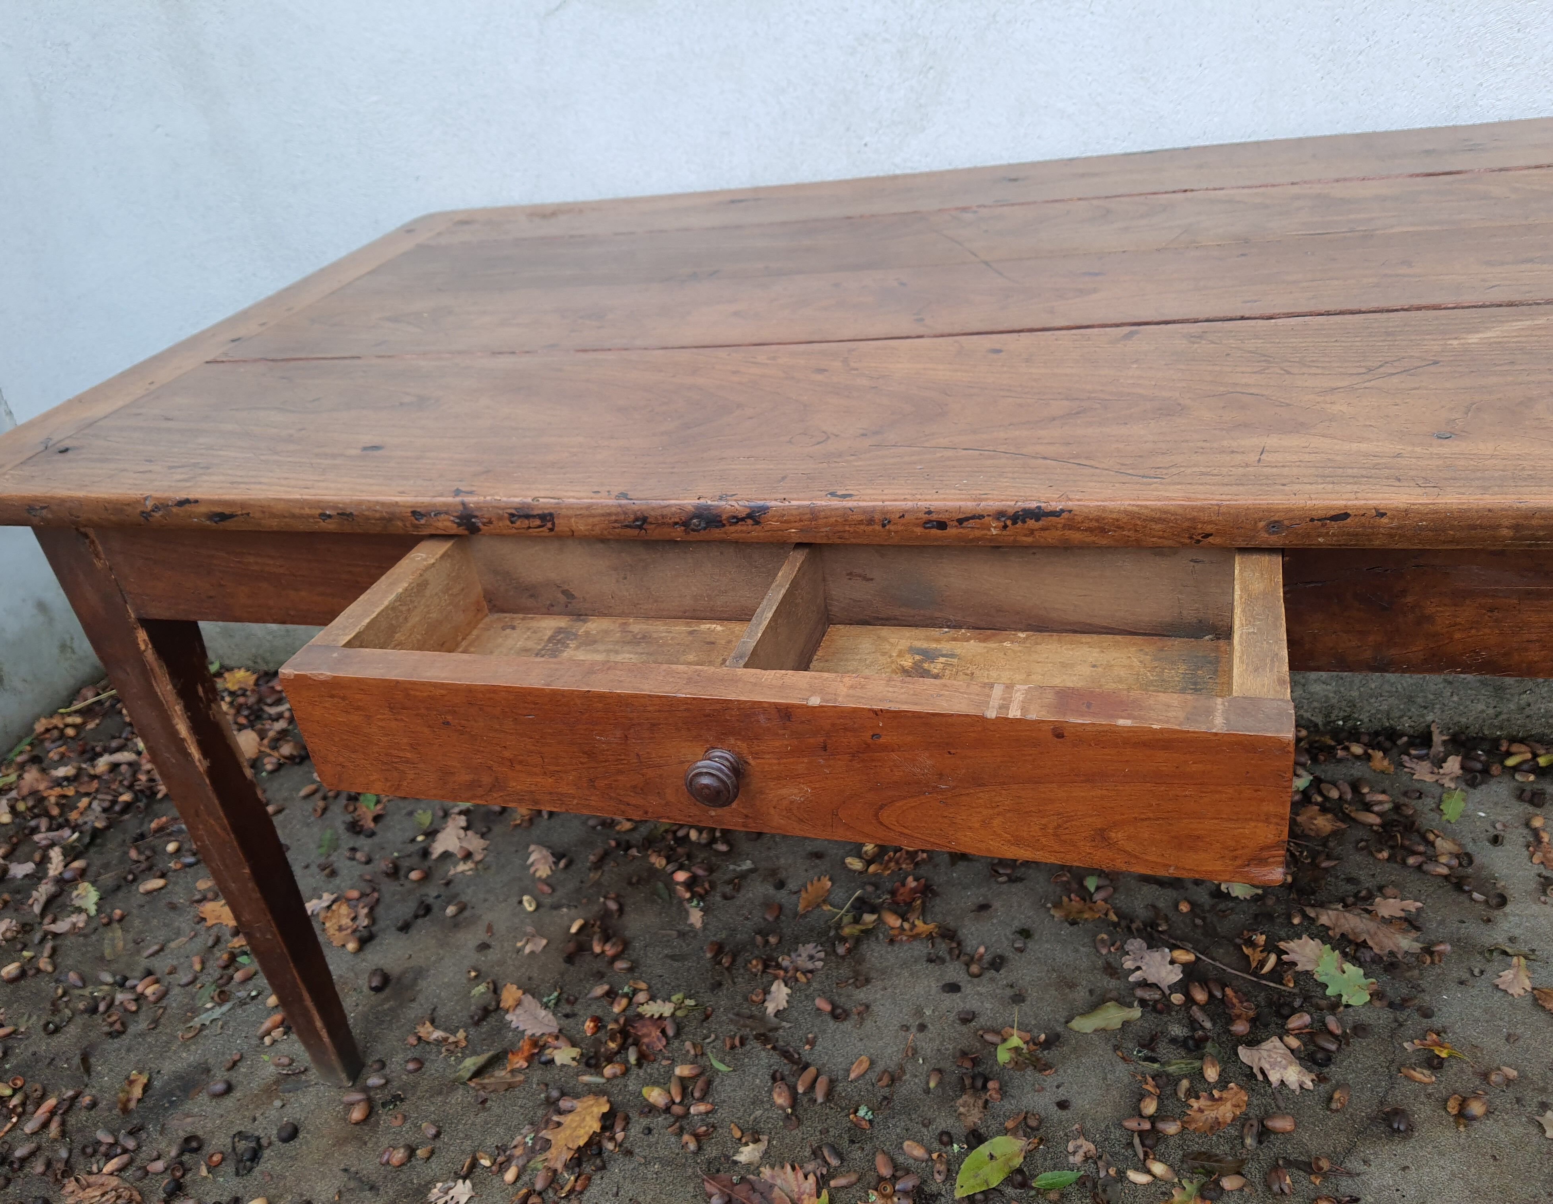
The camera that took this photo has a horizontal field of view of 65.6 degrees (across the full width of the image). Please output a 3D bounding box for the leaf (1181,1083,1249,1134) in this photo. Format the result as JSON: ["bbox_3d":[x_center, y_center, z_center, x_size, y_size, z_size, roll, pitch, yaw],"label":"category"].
[{"bbox_3d":[0.411,0.475,1.127,0.071,0.014,0.039,-18,32,-14],"label":"leaf"}]

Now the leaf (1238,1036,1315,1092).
[{"bbox_3d":[0.487,0.452,1.174,0.048,0.016,0.069,-17,32,-13],"label":"leaf"}]

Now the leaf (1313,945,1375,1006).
[{"bbox_3d":[0.575,0.383,1.232,0.053,0.014,0.073,-18,32,-13],"label":"leaf"}]

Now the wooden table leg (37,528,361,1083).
[{"bbox_3d":[-0.520,0.206,1.171,0.066,0.726,0.066,2,33,19],"label":"wooden table leg"}]

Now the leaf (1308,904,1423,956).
[{"bbox_3d":[0.630,0.352,1.299,0.120,0.018,0.059,19,41,39],"label":"leaf"}]

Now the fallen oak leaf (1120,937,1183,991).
[{"bbox_3d":[0.406,0.391,1.302,0.068,0.013,0.060,10,36,30],"label":"fallen oak leaf"}]

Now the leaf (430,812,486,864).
[{"bbox_3d":[-0.425,0.319,1.630,0.080,0.015,0.094,-5,31,8],"label":"leaf"}]

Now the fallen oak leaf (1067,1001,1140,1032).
[{"bbox_3d":[0.341,0.432,1.250,0.078,0.014,0.031,-16,31,-11],"label":"fallen oak leaf"}]

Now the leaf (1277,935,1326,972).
[{"bbox_3d":[0.566,0.377,1.281,0.060,0.013,0.053,-3,31,11],"label":"leaf"}]

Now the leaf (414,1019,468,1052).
[{"bbox_3d":[-0.376,0.486,1.359,0.078,0.018,0.028,11,36,31],"label":"leaf"}]

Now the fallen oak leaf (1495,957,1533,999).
[{"bbox_3d":[0.754,0.380,1.222,0.055,0.012,0.030,-30,36,-30],"label":"fallen oak leaf"}]

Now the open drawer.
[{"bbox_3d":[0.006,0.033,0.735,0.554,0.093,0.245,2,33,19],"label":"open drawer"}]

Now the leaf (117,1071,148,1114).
[{"bbox_3d":[-0.716,0.544,1.339,0.029,0.016,0.060,-12,31,-4],"label":"leaf"}]

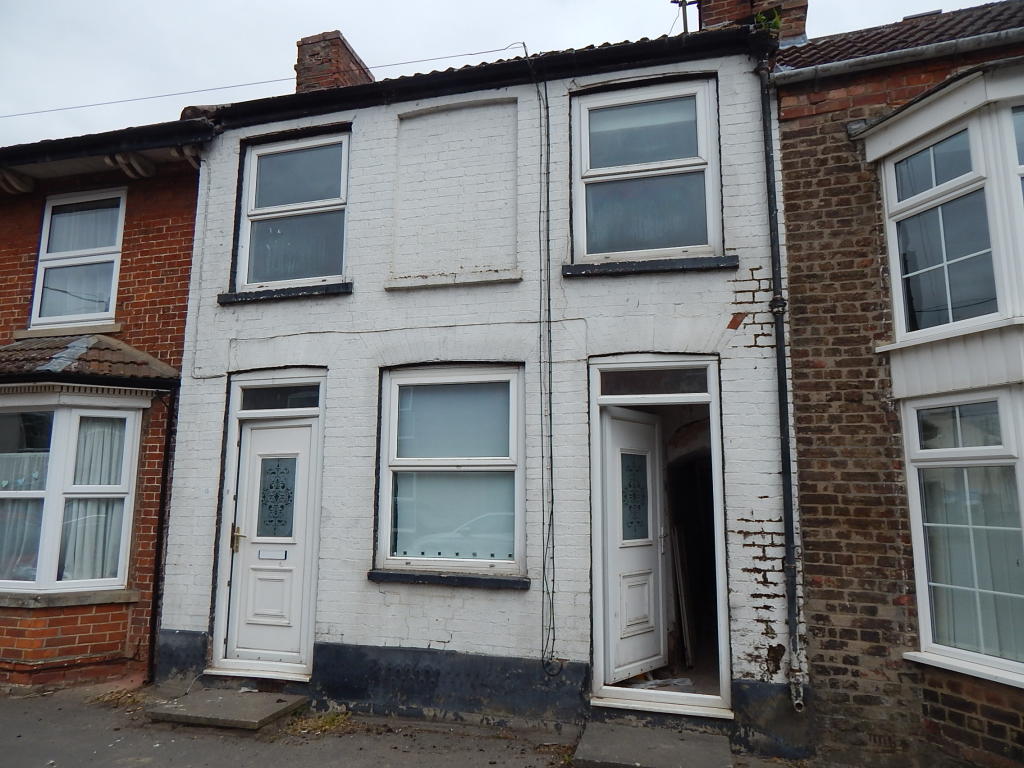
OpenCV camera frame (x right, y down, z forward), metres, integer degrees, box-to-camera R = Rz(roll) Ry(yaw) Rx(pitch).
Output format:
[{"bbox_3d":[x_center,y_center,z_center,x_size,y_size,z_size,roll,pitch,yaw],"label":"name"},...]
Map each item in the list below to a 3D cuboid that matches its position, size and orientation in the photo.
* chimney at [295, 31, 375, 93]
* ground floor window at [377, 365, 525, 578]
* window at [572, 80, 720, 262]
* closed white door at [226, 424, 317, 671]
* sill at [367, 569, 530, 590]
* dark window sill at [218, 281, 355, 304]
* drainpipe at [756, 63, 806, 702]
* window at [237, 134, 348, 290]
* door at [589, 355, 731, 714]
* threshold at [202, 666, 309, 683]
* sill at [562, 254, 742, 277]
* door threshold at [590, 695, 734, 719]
[{"bbox_3d":[-2.298,-3.933,8.647,0.570,0.820,1.000,-2,-8,14],"label":"chimney"},{"bbox_3d":[-0.460,0.636,4.932,1.187,1.547,0.120,-2,-8,14],"label":"ground floor window"},{"bbox_3d":[0.999,-1.586,4.921,1.110,1.411,0.120,-2,-8,14],"label":"window"},{"bbox_3d":[-1.909,1.239,5.224,0.728,1.886,0.080,-2,-8,14],"label":"closed white door"},{"bbox_3d":[-0.454,1.429,4.776,1.240,0.068,0.140,-2,-8,14],"label":"sill"},{"bbox_3d":[-1.870,-0.754,5.453,1.251,0.085,0.150,-2,-8,14],"label":"dark window sill"},{"bbox_3d":[1.796,-0.147,4.341,0.100,4.378,0.110,-2,-8,14],"label":"drainpipe"},{"bbox_3d":[-1.868,-1.472,5.633,1.071,1.369,0.120,-2,-8,14],"label":"window"},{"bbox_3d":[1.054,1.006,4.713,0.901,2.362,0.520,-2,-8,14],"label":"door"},{"bbox_3d":[-1.952,2.245,5.050,0.922,0.040,0.120,-2,-8,14],"label":"threshold"},{"bbox_3d":[0.995,-0.824,4.735,1.231,0.080,0.150,-2,-8,14],"label":"sill"},{"bbox_3d":[0.988,2.141,4.317,0.914,0.042,0.120,-2,-8,14],"label":"door threshold"}]

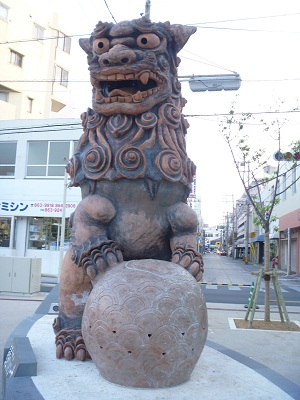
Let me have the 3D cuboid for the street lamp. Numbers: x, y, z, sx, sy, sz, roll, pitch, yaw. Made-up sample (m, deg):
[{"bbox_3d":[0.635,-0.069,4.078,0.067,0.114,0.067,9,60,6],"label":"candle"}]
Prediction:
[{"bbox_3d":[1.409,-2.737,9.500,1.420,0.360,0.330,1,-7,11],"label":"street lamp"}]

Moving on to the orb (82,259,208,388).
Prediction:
[{"bbox_3d":[-0.052,1.482,5.160,1.596,1.419,1.596,3,-6,0],"label":"orb"}]

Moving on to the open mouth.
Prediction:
[{"bbox_3d":[-0.333,-1.677,5.976,0.950,0.420,0.420,0,-7,23],"label":"open mouth"}]

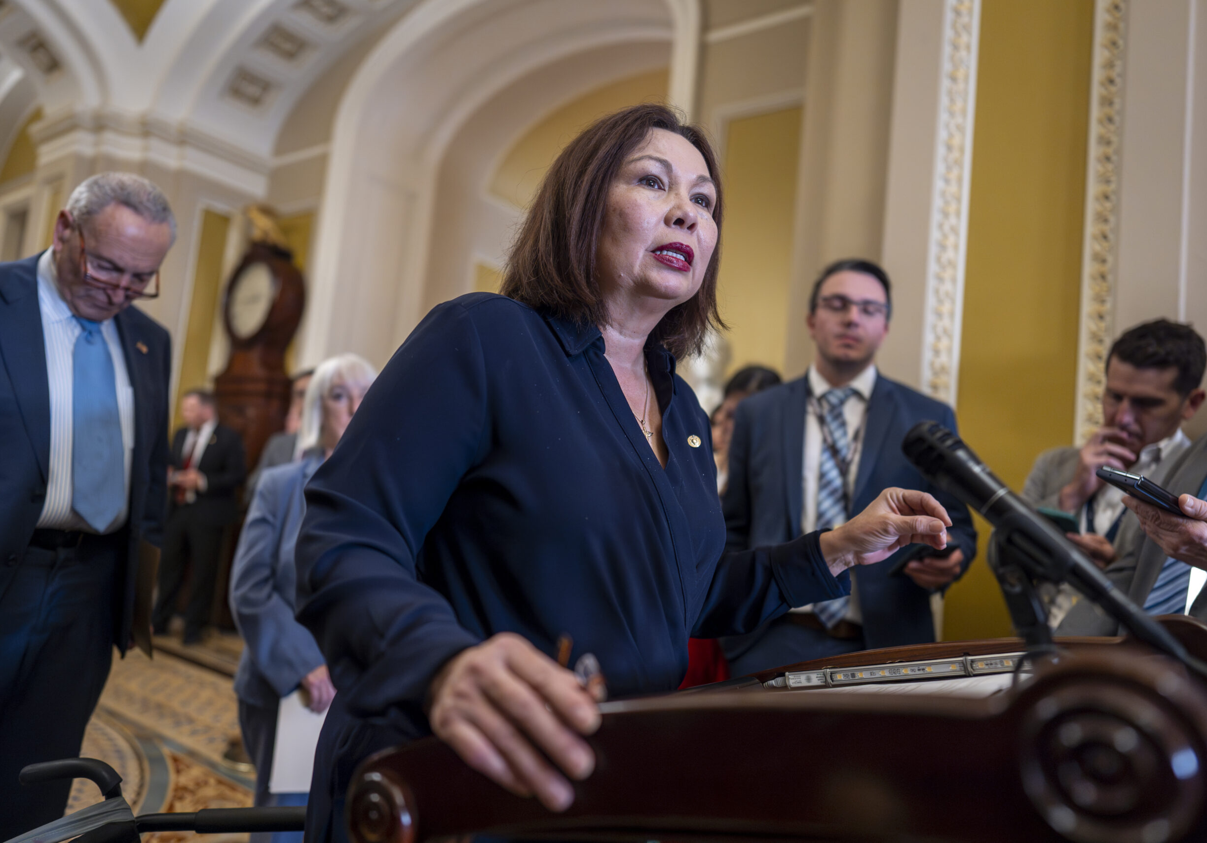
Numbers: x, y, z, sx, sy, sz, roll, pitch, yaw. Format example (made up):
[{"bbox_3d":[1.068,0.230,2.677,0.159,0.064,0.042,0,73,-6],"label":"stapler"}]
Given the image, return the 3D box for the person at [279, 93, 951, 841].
[{"bbox_3d":[-0.046,0.493,0.920,0.580,1.700,0.550,0,-8,43],"label":"person"}]

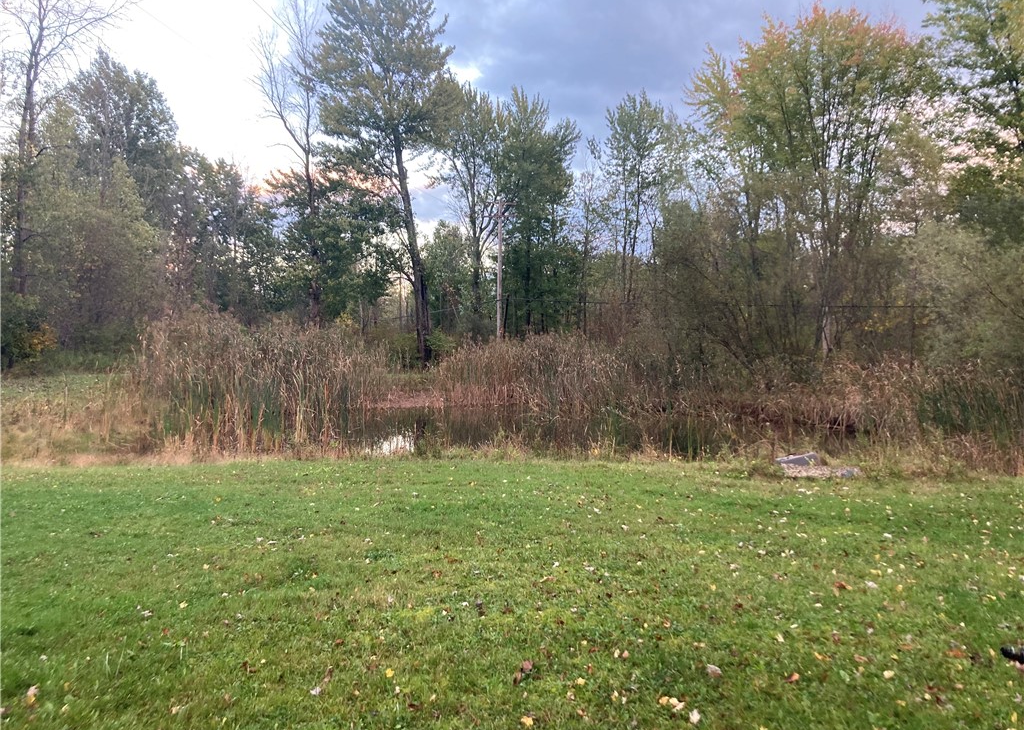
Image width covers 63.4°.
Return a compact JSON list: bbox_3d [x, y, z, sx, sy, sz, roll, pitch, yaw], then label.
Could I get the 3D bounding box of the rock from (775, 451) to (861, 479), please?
[{"bbox_3d":[3.910,1.299,10.600,1.050,0.300,0.700,0,1,9],"label":"rock"}]

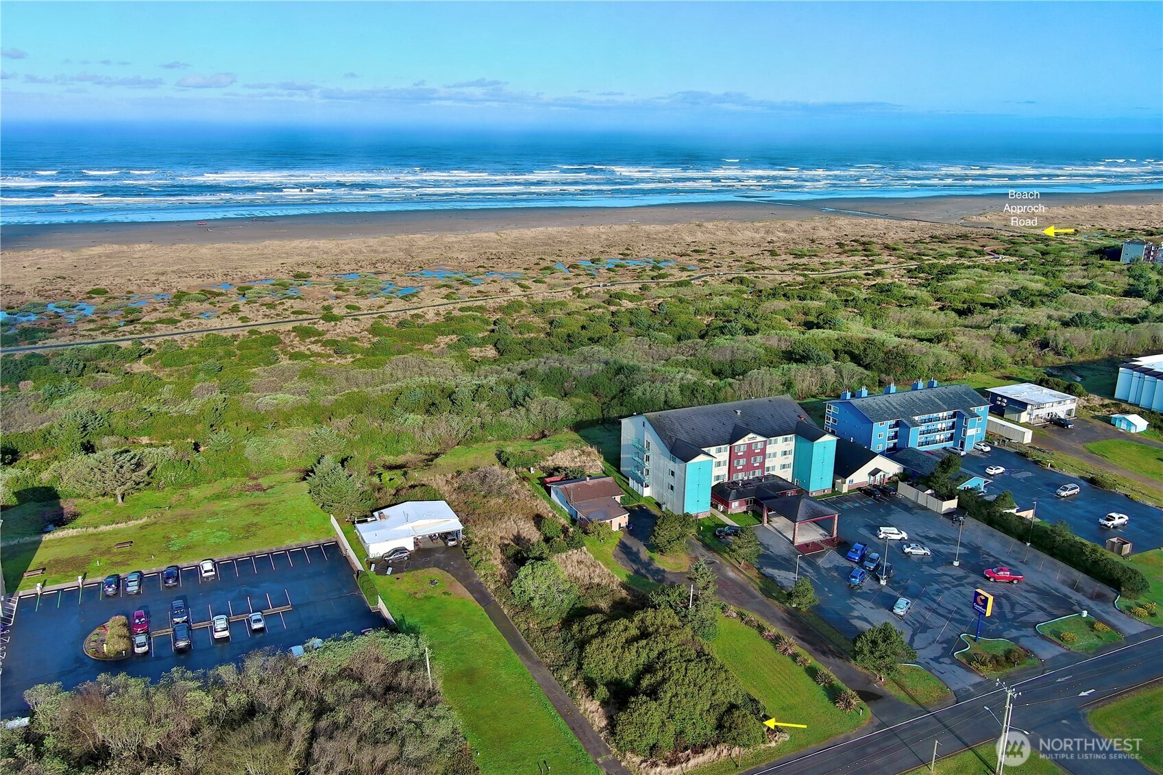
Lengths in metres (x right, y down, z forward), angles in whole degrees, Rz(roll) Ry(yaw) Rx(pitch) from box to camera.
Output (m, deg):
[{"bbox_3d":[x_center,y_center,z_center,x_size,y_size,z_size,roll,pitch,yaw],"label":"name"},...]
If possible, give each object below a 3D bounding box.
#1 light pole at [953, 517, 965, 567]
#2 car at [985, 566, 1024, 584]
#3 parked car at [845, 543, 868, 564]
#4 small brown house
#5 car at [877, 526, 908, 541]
[{"bbox_3d":[60.914,24.820,150.897,1.050,8.178,1.050,-7,17,-23],"label":"light pole"},{"bbox_3d":[67.280,29.810,149.250,5.500,1.820,1.970,3,16,10],"label":"car"},{"bbox_3d":[45.389,27.065,154.670,1.920,1.780,5.200,11,20,34],"label":"parked car"},{"bbox_3d":[2.217,20.542,171.969,11.319,4.567,18.964,-7,17,-22],"label":"small brown house"},{"bbox_3d":[53.493,25.226,161.073,5.050,1.780,1.970,3,16,11],"label":"car"}]

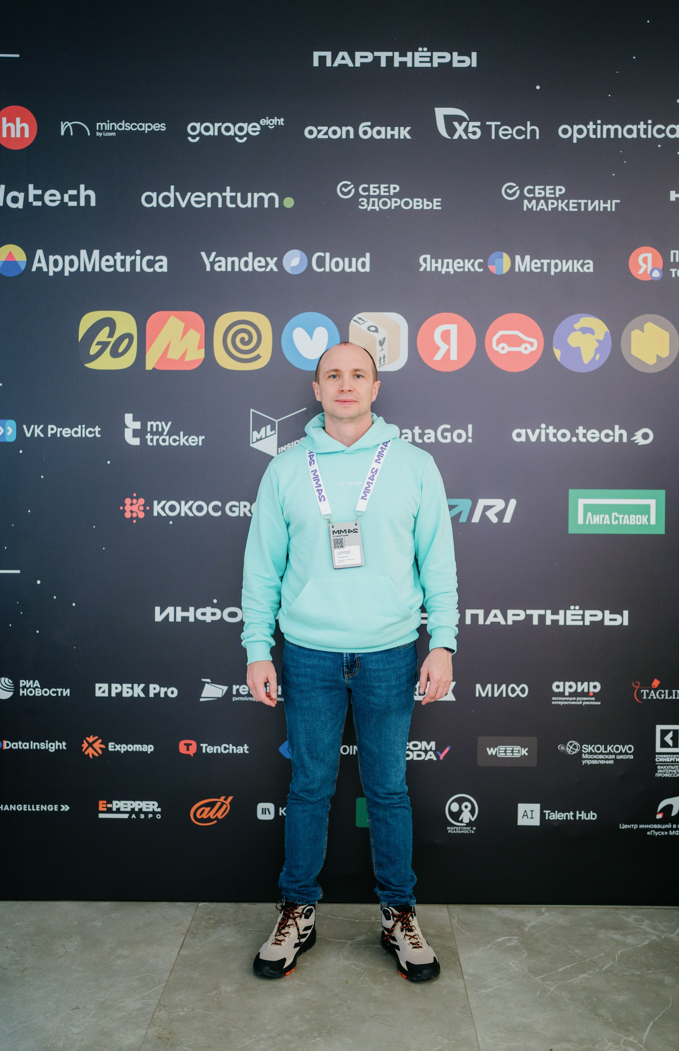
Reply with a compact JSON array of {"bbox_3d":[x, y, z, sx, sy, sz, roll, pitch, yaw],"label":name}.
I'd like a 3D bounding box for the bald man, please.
[{"bbox_3d":[0.031,0.353,2.950,0.615,1.765,0.320,0,1,0],"label":"bald man"}]

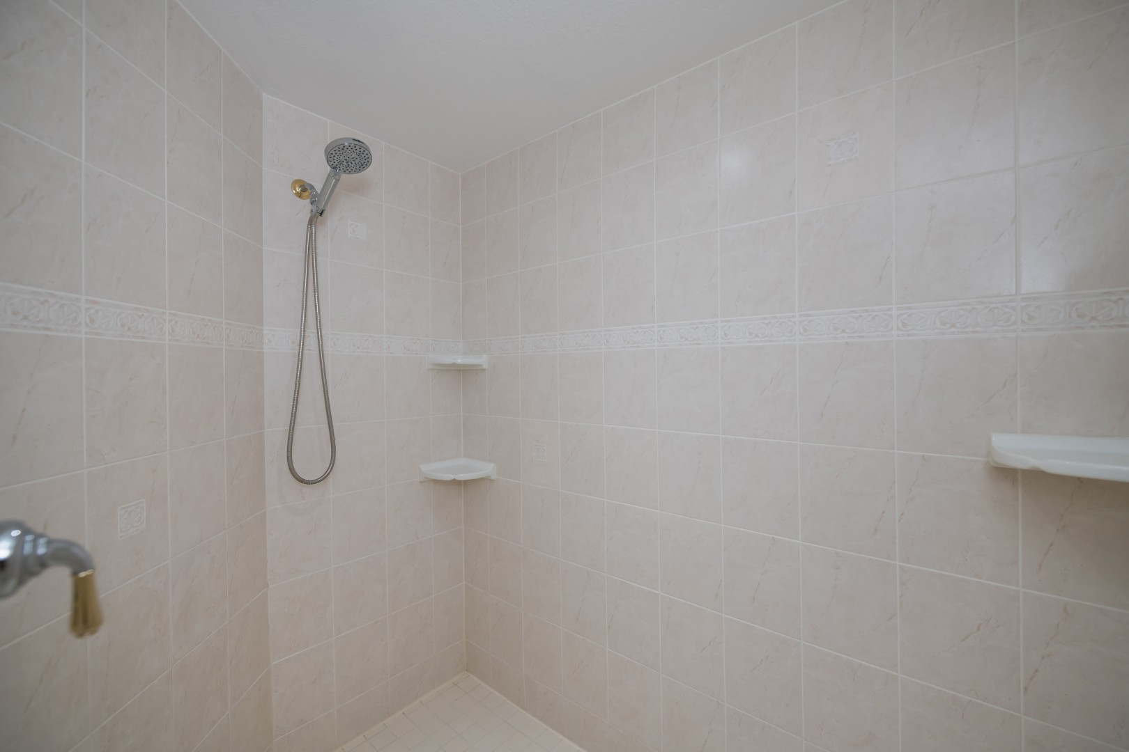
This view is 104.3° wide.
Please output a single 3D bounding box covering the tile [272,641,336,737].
[{"bbox_3d":[-0.909,1.088,1.527,0.009,0.250,0.200,0,0,42],"label":"tile"}]

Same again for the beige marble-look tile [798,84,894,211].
[{"bbox_3d":[0.683,-0.551,1.076,0.199,0.256,0.010,0,0,39],"label":"beige marble-look tile"}]

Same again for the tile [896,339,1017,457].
[{"bbox_3d":[0.845,0.043,0.954,0.199,0.256,0.010,0,0,39],"label":"tile"}]

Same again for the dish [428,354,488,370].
[{"bbox_3d":[-0.462,-0.059,1.934,0.250,0.060,0.155,0,0,-4],"label":"dish"}]

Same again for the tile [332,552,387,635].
[{"bbox_3d":[-0.768,0.817,1.660,0.010,0.254,0.196,0,1,43],"label":"tile"}]

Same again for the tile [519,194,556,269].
[{"bbox_3d":[-0.101,-0.549,1.710,0.199,0.256,0.009,0,0,39],"label":"tile"}]

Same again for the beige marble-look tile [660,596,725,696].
[{"bbox_3d":[0.382,0.820,1.337,0.199,0.256,0.009,0,0,39],"label":"beige marble-look tile"}]

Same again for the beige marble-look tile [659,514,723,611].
[{"bbox_3d":[0.380,0.562,1.335,0.199,0.256,0.009,0,0,39],"label":"beige marble-look tile"}]

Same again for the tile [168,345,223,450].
[{"bbox_3d":[-0.962,0.052,1.151,0.009,0.250,0.200,0,0,-5],"label":"tile"}]

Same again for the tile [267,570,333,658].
[{"bbox_3d":[-0.894,0.824,1.506,0.009,0.256,0.203,0,0,39],"label":"tile"}]

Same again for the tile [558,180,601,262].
[{"bbox_3d":[0.058,-0.547,1.566,0.195,0.254,0.010,0,1,39],"label":"tile"}]

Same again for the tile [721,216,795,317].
[{"bbox_3d":[0.529,-0.292,1.208,0.200,0.256,0.010,0,0,39],"label":"tile"}]

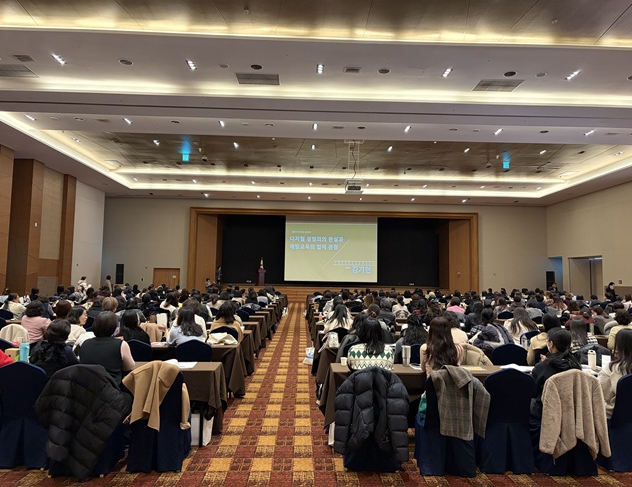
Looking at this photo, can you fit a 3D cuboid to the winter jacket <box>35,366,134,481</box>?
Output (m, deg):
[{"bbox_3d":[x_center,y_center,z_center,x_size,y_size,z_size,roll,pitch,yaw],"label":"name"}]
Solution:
[{"bbox_3d":[-1.839,1.409,3.860,0.720,0.860,0.360,1,-4,-1],"label":"winter jacket"}]

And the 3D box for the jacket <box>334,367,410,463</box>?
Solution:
[{"bbox_3d":[0.448,1.395,4.013,0.610,0.750,0.320,1,-4,-1],"label":"jacket"}]

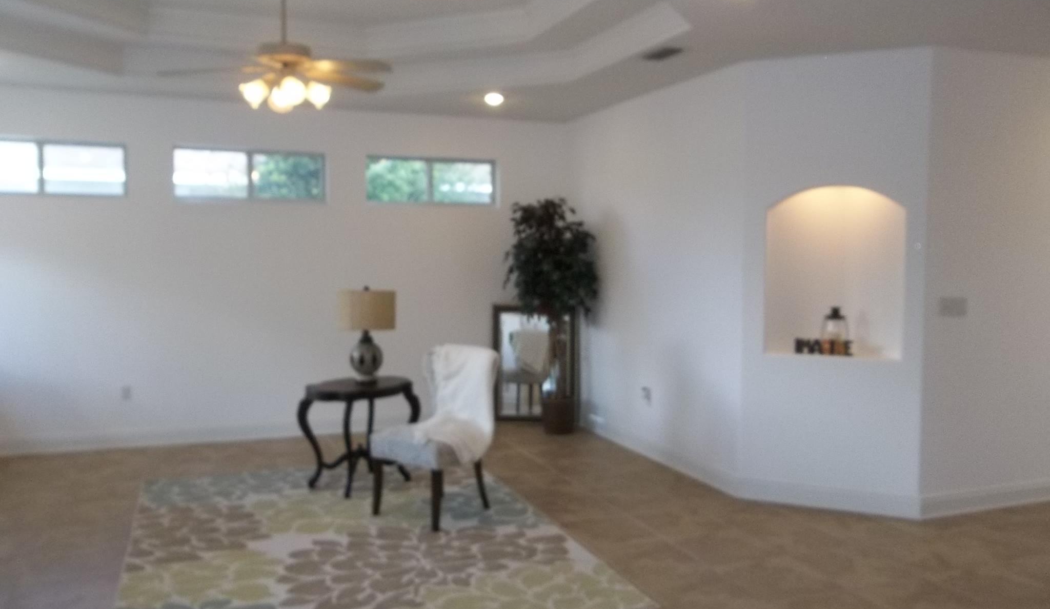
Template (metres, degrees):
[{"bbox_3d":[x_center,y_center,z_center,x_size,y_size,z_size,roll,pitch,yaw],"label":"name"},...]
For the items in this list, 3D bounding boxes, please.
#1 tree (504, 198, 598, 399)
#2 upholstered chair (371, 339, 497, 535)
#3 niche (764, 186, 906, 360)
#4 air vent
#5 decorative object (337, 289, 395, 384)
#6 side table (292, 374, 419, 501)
[{"bbox_3d":[0.234,-0.053,7.383,0.840,1.788,0.760,0,4,0],"label":"tree"},{"bbox_3d":[-0.548,0.788,5.101,0.530,1.000,0.630,3,5,34],"label":"upholstered chair"},{"bbox_3d":[1.983,-0.211,5.265,0.810,1.081,0.320,2,4,22],"label":"niche"},{"bbox_3d":[0.841,-1.551,5.071,0.150,0.020,0.320,-1,4,-22],"label":"air vent"},{"bbox_3d":[-1.099,0.211,5.688,0.385,0.667,0.385,0,4,0],"label":"decorative object"},{"bbox_3d":[-1.140,0.895,5.663,0.550,0.700,0.800,4,5,40],"label":"side table"}]

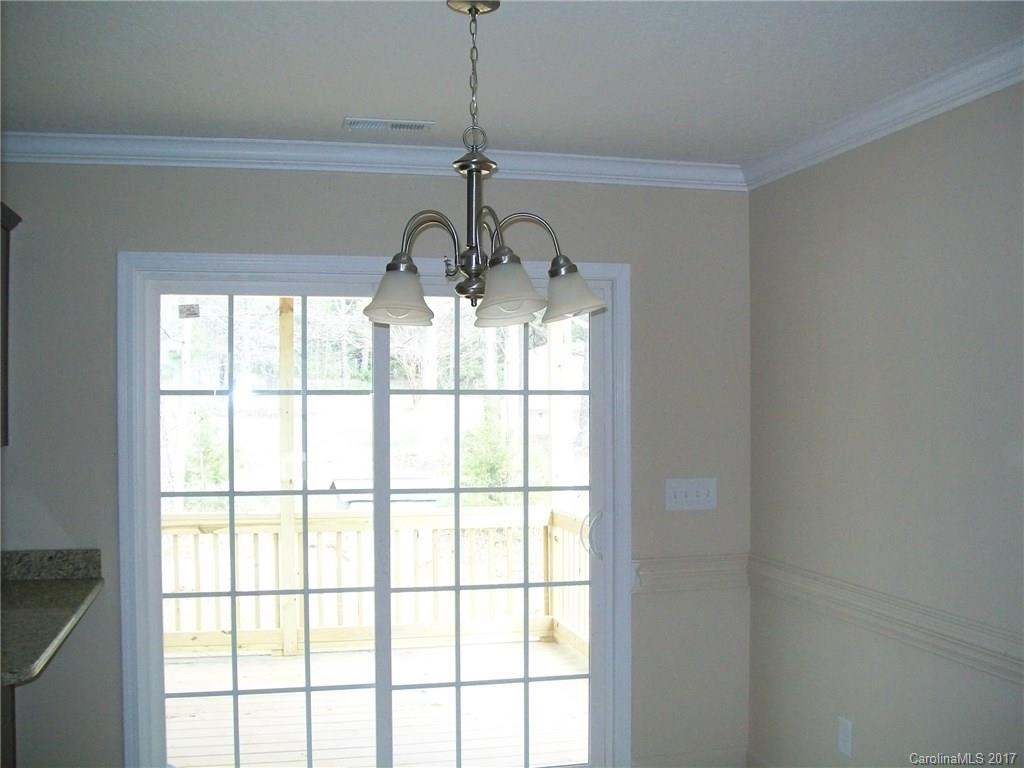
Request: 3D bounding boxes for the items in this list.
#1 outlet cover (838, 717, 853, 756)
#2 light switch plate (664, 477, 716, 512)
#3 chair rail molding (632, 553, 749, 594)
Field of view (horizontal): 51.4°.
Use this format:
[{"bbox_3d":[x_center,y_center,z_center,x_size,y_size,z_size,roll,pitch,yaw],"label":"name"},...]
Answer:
[{"bbox_3d":[1.091,1.154,3.484,0.007,0.119,0.076,0,-1,-14],"label":"outlet cover"},{"bbox_3d":[0.697,0.432,4.144,0.212,0.121,0.009,0,-1,-14],"label":"light switch plate"},{"bbox_3d":[0.688,0.735,4.129,0.480,0.136,0.028,0,-1,-14],"label":"chair rail molding"}]

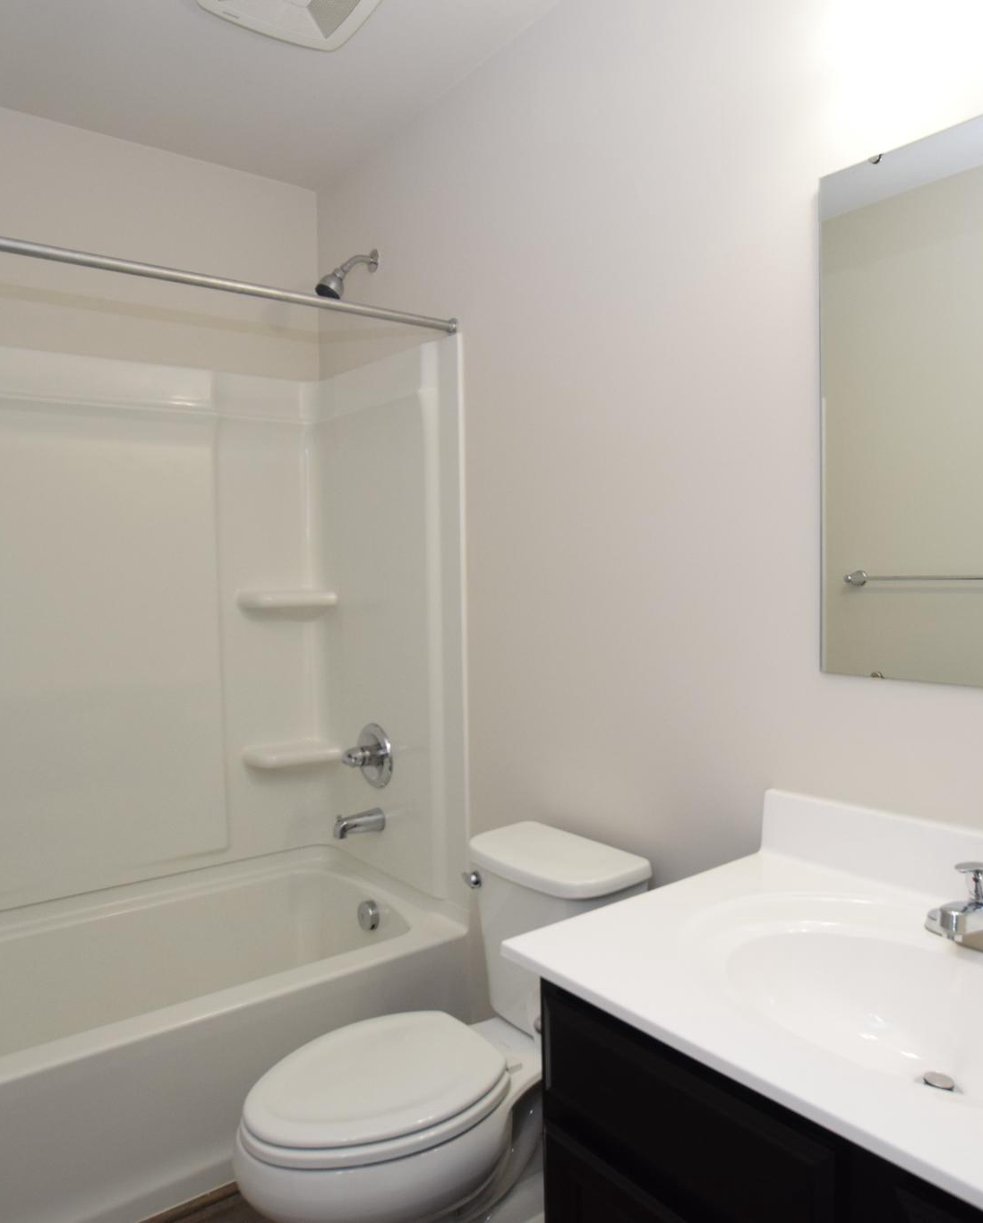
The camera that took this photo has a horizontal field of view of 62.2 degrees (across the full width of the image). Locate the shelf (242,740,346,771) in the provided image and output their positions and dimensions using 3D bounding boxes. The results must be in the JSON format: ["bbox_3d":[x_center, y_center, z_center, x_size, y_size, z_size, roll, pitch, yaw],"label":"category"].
[{"bbox_3d":[-0.606,0.438,2.478,0.260,0.045,0.120,-3,3,-37],"label":"shelf"}]

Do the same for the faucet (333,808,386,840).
[{"bbox_3d":[-0.381,0.607,2.330,0.145,0.065,0.060,-3,3,-37],"label":"faucet"}]

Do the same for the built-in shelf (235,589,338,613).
[{"bbox_3d":[-0.618,-0.035,2.464,0.265,0.050,0.120,-3,3,-37],"label":"built-in shelf"}]

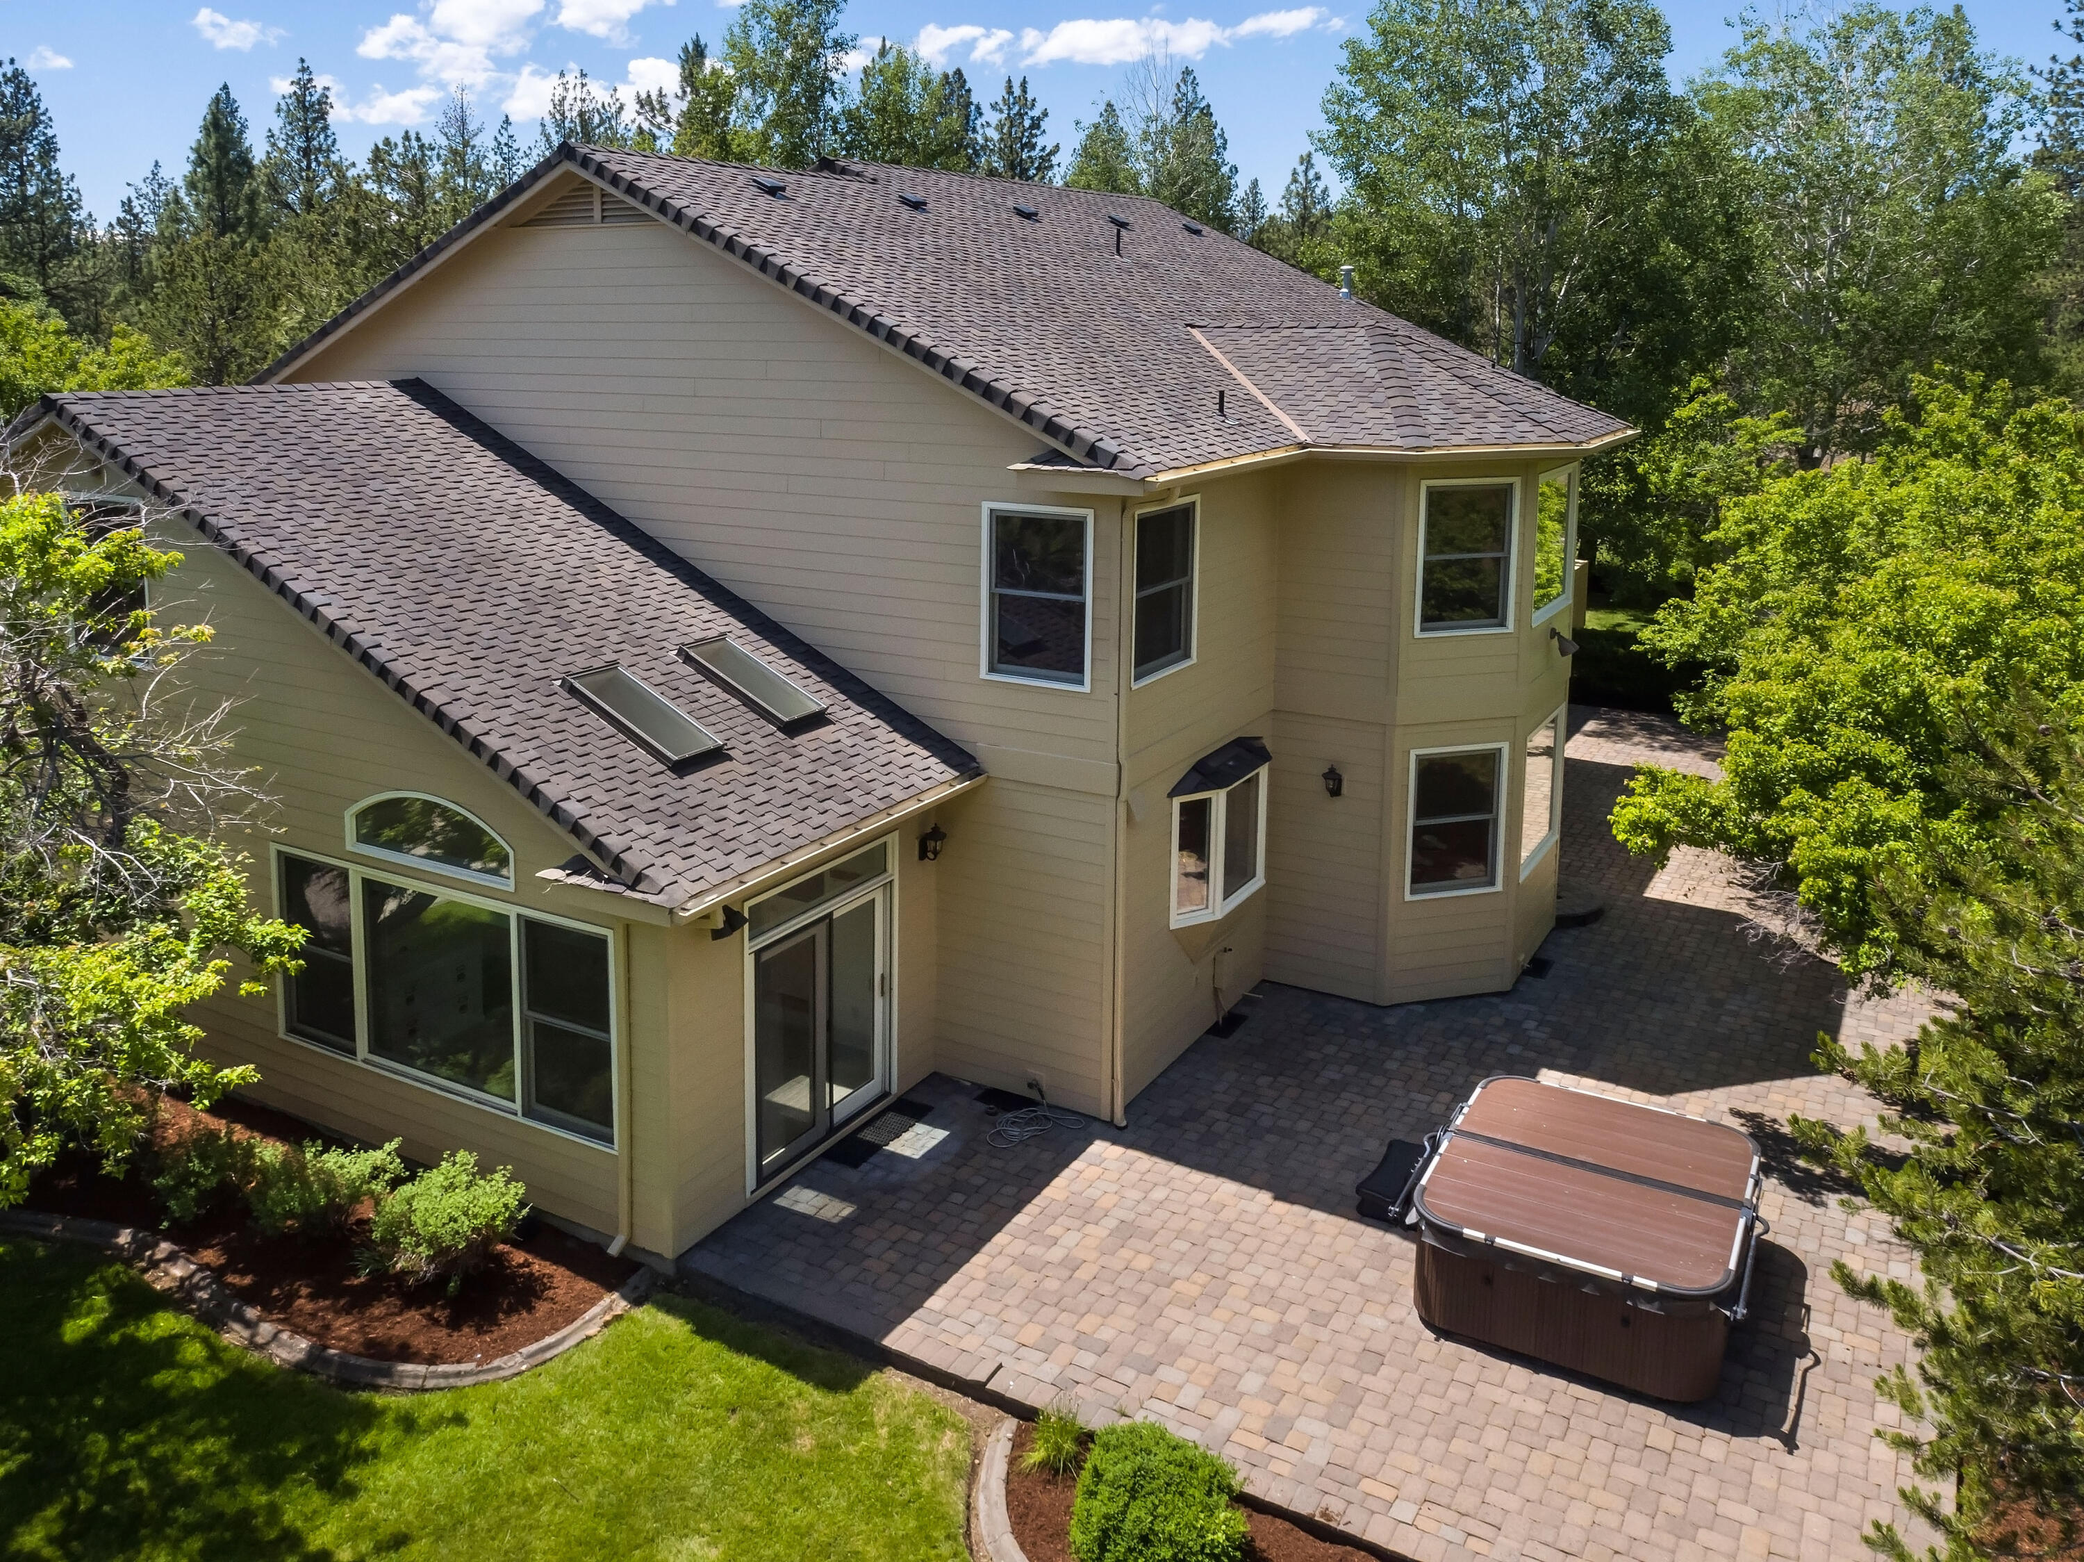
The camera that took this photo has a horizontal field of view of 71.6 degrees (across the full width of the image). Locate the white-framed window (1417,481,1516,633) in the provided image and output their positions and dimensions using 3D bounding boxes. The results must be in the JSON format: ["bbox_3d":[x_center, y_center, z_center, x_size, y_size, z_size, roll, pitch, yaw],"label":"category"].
[{"bbox_3d":[4.367,-2.276,14.782,1.140,1.590,0.100,-4,16,-14],"label":"white-framed window"}]

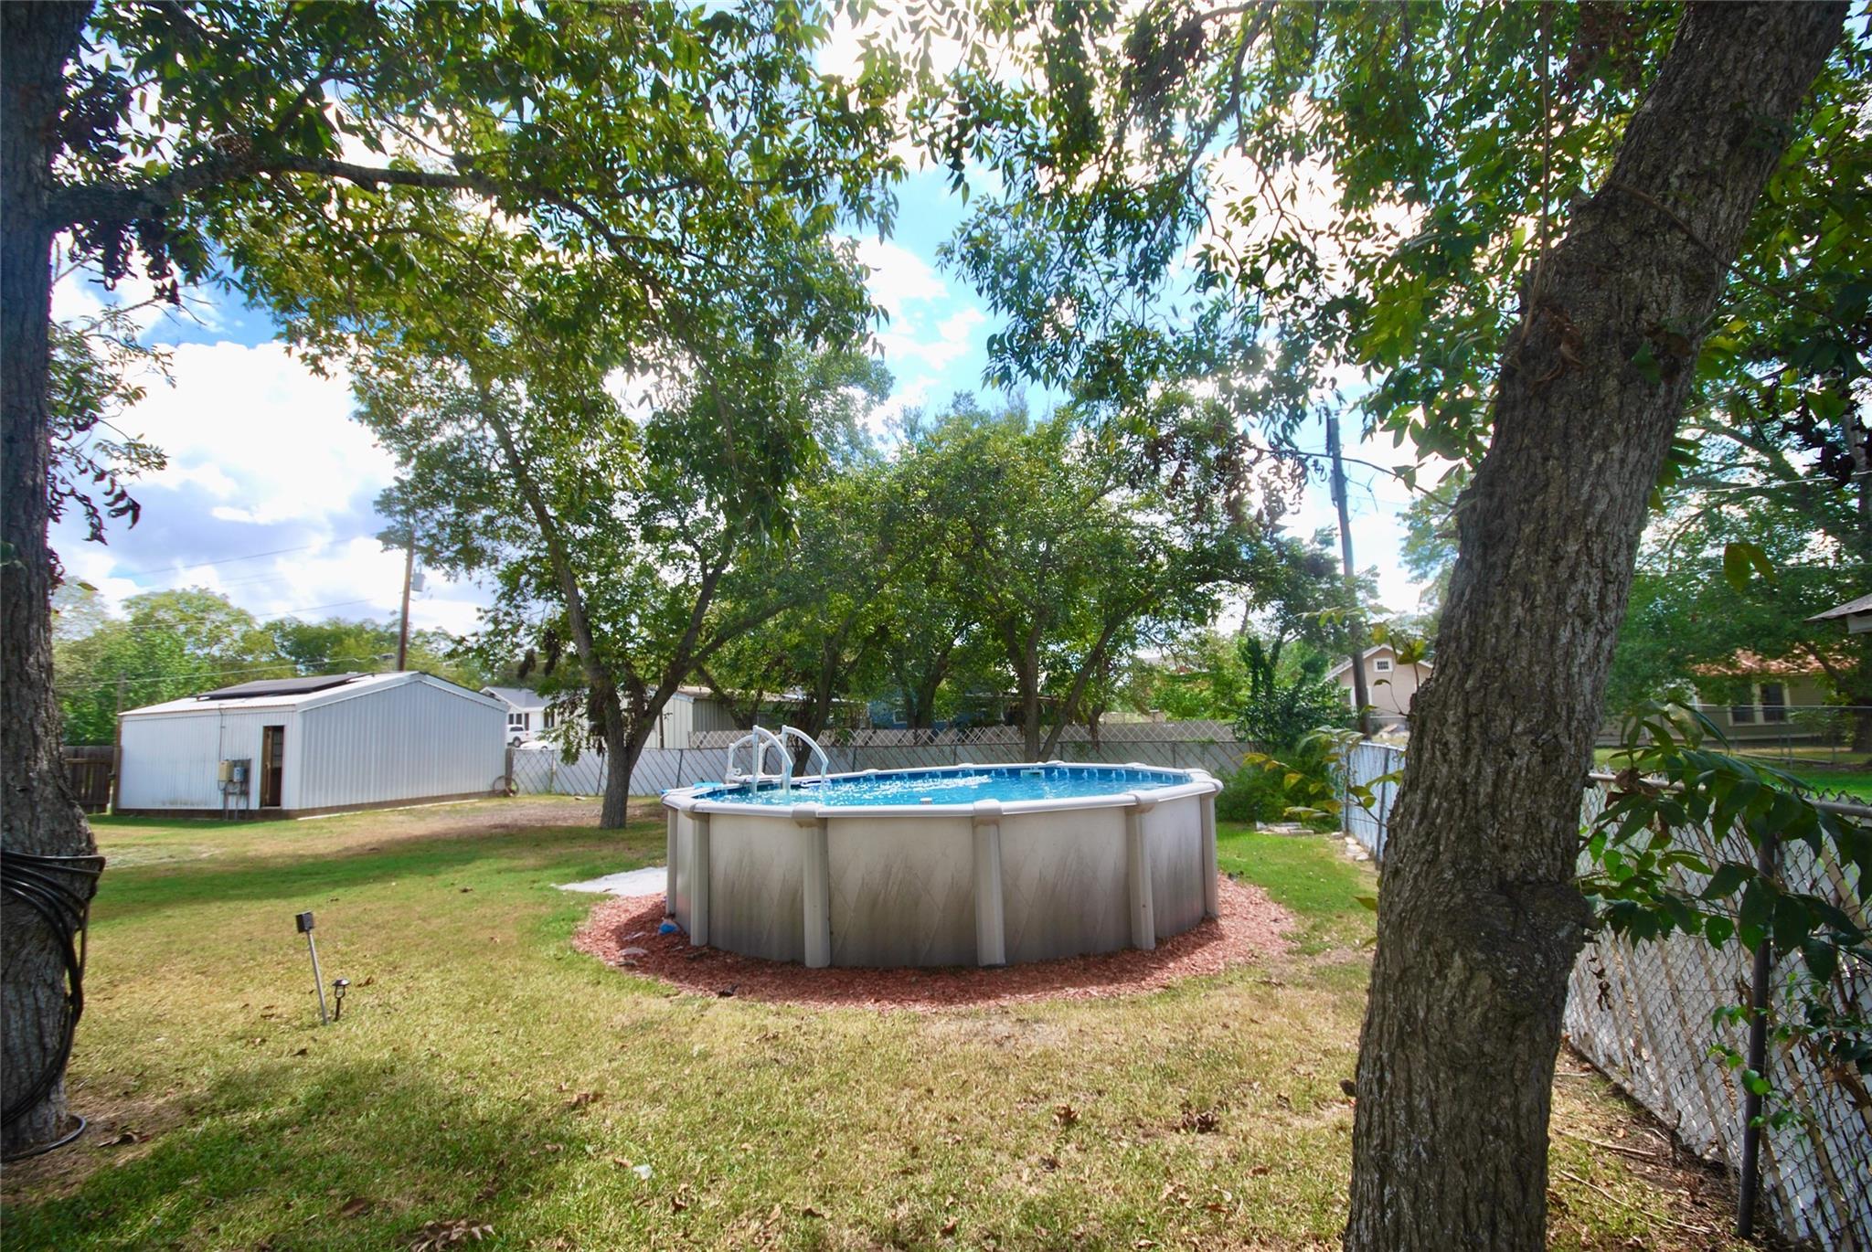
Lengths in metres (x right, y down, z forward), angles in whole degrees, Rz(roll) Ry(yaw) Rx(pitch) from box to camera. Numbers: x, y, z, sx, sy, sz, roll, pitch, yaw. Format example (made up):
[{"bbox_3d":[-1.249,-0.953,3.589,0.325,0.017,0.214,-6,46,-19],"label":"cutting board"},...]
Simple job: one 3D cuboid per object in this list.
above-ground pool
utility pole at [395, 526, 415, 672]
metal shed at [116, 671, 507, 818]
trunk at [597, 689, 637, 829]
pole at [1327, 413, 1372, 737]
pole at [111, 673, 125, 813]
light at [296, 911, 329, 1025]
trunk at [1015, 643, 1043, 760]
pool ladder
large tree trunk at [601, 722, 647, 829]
[{"bbox_3d":[0.087,2.679,9.986,6.723,1.389,6.723,-2,-7,0],"label":"above-ground pool"},{"bbox_3d":[-24.039,1.038,35.238,0.320,11.796,0.320,3,-9,-34],"label":"utility pole"},{"bbox_3d":[-19.329,3.654,24.774,8.296,3.986,6.363,-4,-8,20],"label":"metal shed"},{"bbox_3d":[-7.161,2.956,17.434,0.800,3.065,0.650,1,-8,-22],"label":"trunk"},{"bbox_3d":[10.558,-0.854,19.713,0.320,9.472,0.320,-6,-8,28],"label":"pole"},{"bbox_3d":[-24.433,3.500,23.334,0.220,4.247,0.220,-9,-10,43],"label":"pole"},{"bbox_3d":[-4.670,2.585,5.870,0.140,0.862,0.140,-11,0,-31],"label":"light"},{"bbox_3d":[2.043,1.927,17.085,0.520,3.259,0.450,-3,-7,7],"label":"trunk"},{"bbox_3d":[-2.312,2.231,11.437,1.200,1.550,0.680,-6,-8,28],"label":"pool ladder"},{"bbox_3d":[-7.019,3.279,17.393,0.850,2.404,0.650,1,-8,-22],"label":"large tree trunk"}]

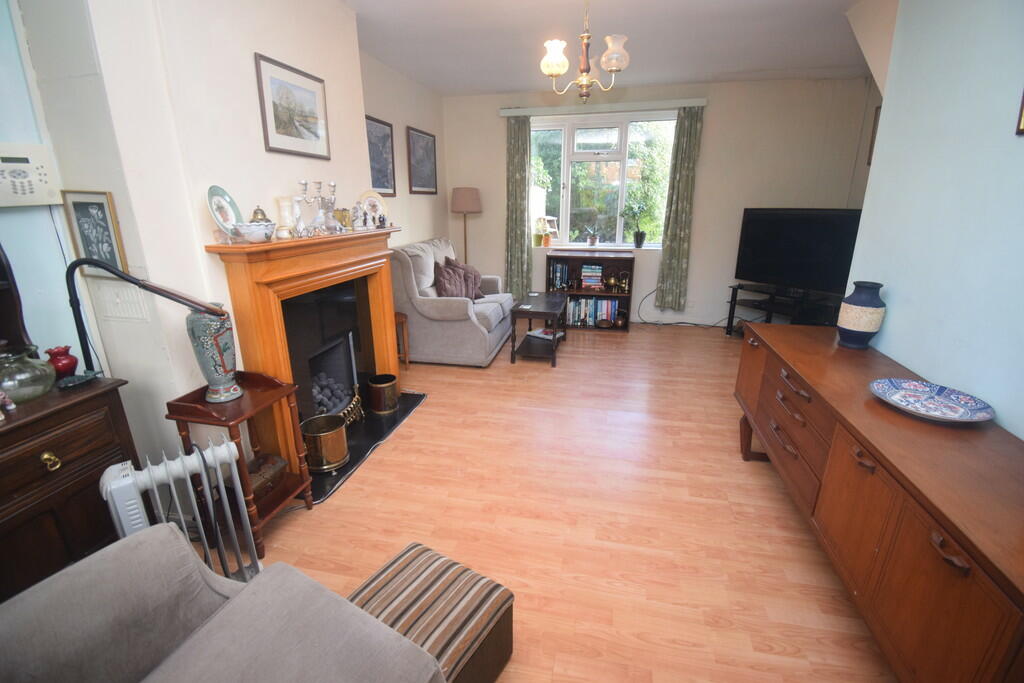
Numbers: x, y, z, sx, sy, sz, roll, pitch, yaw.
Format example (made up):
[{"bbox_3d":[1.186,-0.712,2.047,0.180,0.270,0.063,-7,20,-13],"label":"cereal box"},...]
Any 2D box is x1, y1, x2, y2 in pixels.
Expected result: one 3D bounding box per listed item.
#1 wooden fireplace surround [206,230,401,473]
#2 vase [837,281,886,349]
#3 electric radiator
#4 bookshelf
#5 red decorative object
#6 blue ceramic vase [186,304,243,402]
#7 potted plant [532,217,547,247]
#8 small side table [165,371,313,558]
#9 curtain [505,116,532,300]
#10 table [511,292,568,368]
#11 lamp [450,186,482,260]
[{"bbox_3d":[-0.965,-0.005,2.396,0.235,1.143,1.251,4,18,12],"label":"wooden fireplace surround"},{"bbox_3d":[1.637,-0.118,1.996,0.174,0.282,0.174,-1,18,-4],"label":"vase"},{"bbox_3d":[-1.079,0.640,1.458,0.340,0.635,0.170,-15,23,-37],"label":"electric radiator"},{"bbox_3d":[0.844,-0.553,4.706,0.903,0.787,0.348,3,18,11],"label":"bookshelf"},{"bbox_3d":[-1.538,0.079,1.459,0.080,0.105,0.080,4,19,12],"label":"red decorative object"},{"bbox_3d":[-1.187,0.048,1.714,0.150,0.385,0.150,17,25,41],"label":"blue ceramic vase"},{"bbox_3d":[0.329,-1.308,5.097,0.150,0.345,0.150,4,19,12],"label":"potted plant"},{"bbox_3d":[-1.065,0.476,1.726,0.277,0.632,0.346,4,18,12],"label":"small side table"},{"bbox_3d":[0.076,-1.455,4.947,0.320,2.060,0.120,4,19,12],"label":"curtain"},{"bbox_3d":[0.263,-0.137,3.909,0.383,0.477,0.813,5,18,14],"label":"table"},{"bbox_3d":[-0.506,-0.961,4.846,0.338,1.484,0.338,3,18,11],"label":"lamp"}]

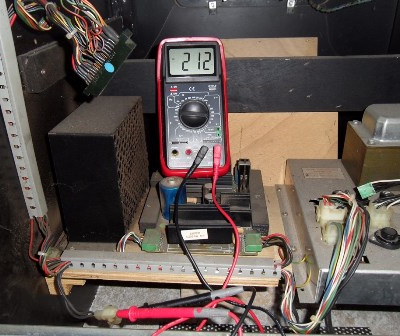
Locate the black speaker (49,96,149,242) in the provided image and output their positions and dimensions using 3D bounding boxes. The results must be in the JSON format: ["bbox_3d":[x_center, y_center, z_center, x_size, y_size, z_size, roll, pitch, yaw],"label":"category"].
[{"bbox_3d":[-0.124,-0.003,0.490,0.074,0.149,0.141,3,28,4],"label":"black speaker"}]

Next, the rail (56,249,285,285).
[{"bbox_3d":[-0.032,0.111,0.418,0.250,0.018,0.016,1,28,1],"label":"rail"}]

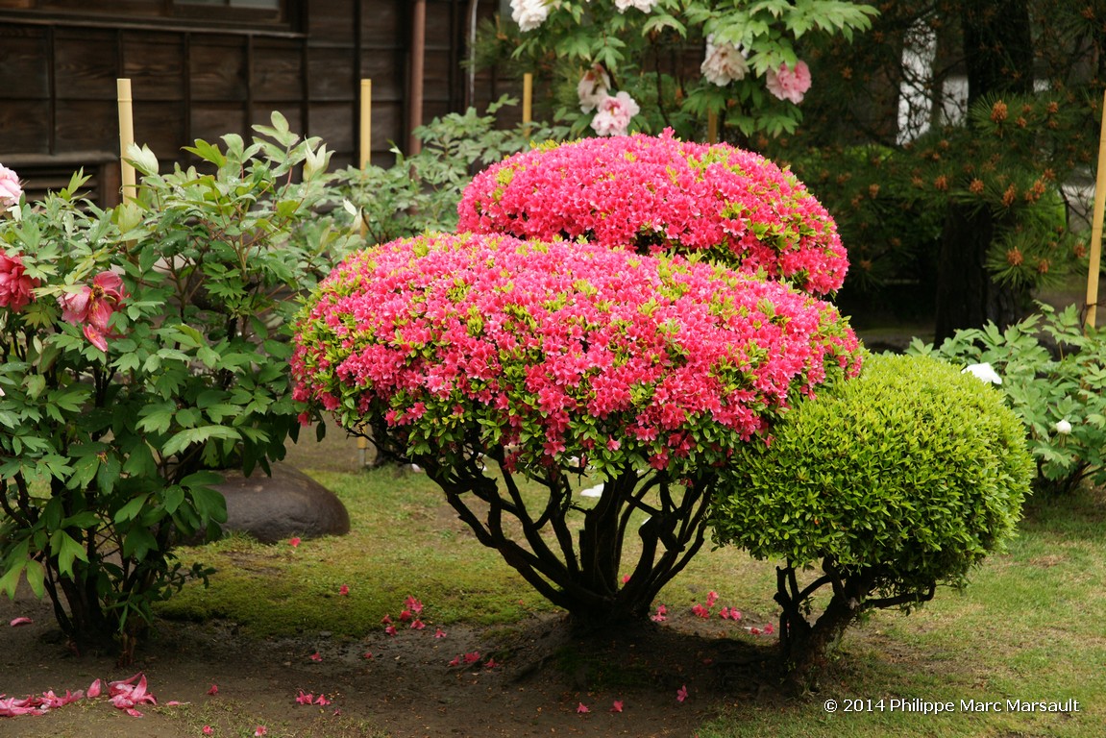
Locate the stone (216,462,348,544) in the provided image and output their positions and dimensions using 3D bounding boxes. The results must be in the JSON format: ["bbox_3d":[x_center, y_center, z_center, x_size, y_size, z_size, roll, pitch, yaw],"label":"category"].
[{"bbox_3d":[-0.834,0.361,6.460,0.440,0.210,0.380,1,8,0],"label":"stone"}]

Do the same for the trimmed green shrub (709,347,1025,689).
[{"bbox_3d":[0.745,0.328,5.020,0.740,0.730,0.720,1,8,0],"label":"trimmed green shrub"}]

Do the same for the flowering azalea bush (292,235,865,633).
[{"bbox_3d":[0.058,0.150,5.170,1.340,0.950,1.100,1,8,0],"label":"flowering azalea bush"}]

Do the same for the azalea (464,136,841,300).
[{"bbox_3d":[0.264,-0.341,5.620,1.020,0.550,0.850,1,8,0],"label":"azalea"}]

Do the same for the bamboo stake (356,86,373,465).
[{"bbox_3d":[-0.653,-0.331,7.420,0.034,1.320,0.034,1,8,0],"label":"bamboo stake"}]

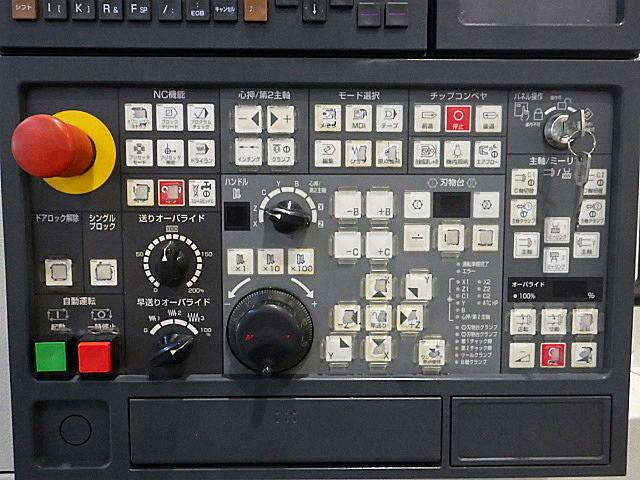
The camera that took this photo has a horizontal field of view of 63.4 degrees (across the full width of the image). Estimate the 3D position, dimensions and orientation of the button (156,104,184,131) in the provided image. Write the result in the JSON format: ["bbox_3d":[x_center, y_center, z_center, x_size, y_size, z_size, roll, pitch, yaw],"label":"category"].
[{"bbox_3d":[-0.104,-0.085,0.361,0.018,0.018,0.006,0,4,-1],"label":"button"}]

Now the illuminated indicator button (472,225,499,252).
[{"bbox_3d":[0.122,-0.001,0.384,0.019,0.019,0.007,0,4,-1],"label":"illuminated indicator button"}]

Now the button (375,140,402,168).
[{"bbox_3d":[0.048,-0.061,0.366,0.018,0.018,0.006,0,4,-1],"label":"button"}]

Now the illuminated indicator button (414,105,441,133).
[{"bbox_3d":[0.077,-0.086,0.372,0.019,0.019,0.007,0,4,-1],"label":"illuminated indicator button"}]

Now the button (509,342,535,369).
[{"bbox_3d":[0.149,0.085,0.386,0.019,0.019,0.007,0,4,-1],"label":"button"}]

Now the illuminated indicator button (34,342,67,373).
[{"bbox_3d":[-0.190,0.082,0.369,0.022,0.021,0.010,0,4,-1],"label":"illuminated indicator button"}]

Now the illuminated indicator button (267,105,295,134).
[{"bbox_3d":[-0.027,-0.085,0.369,0.019,0.019,0.009,0,4,-1],"label":"illuminated indicator button"}]

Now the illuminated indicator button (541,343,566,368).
[{"bbox_3d":[0.174,0.086,0.390,0.019,0.019,0.006,0,3,-1],"label":"illuminated indicator button"}]

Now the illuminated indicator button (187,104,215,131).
[{"bbox_3d":[-0.084,-0.086,0.369,0.019,0.019,0.007,0,4,-1],"label":"illuminated indicator button"}]

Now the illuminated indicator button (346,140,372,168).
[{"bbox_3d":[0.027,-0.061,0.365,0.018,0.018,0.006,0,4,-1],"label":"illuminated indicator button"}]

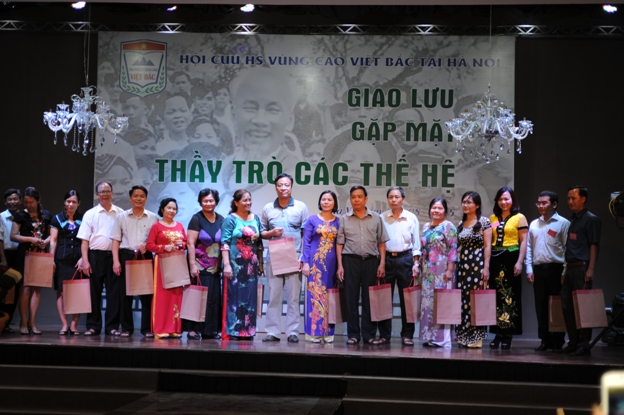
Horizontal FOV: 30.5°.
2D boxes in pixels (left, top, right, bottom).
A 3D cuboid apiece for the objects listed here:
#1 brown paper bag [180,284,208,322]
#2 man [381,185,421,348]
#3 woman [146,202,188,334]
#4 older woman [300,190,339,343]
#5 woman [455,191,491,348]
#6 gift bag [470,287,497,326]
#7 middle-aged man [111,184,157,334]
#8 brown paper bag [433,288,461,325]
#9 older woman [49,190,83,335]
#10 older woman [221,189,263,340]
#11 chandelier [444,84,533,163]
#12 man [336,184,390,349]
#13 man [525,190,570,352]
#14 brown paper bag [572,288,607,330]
[{"bbox_3d":[-1.225,0.980,11.920,0.100,0.440,0.280,7,-2,-44],"label":"brown paper bag"},{"bbox_3d":[0.914,0.604,11.800,0.500,1.660,0.340,1,-2,10],"label":"man"},{"bbox_3d":[-1.554,0.654,12.250,0.430,1.500,0.340,3,-3,-23],"label":"woman"},{"bbox_3d":[0.078,0.613,11.880,0.440,1.590,0.330,2,-2,-13],"label":"older woman"},{"bbox_3d":[1.669,0.643,11.850,0.420,1.620,0.310,0,-3,24],"label":"woman"},{"bbox_3d":[1.763,1.026,11.750,0.280,0.380,0.100,3,-3,-25],"label":"gift bag"},{"bbox_3d":[-1.909,0.586,12.400,0.520,1.640,0.360,2,-3,-8],"label":"middle-aged man"},{"bbox_3d":[1.388,1.014,11.800,0.270,0.392,0.100,1,-3,-13],"label":"brown paper bag"},{"bbox_3d":[-2.609,0.588,12.100,0.410,1.540,0.340,2,-2,-16],"label":"older woman"},{"bbox_3d":[-0.738,0.597,11.970,0.450,1.590,0.360,2,-2,-21],"label":"older woman"},{"bbox_3d":[1.837,-0.875,11.900,0.910,0.820,0.910,1,-2,0],"label":"chandelier"},{"bbox_3d":[0.535,0.609,12.100,0.540,1.670,0.330,1,-3,3],"label":"man"},{"bbox_3d":[2.431,0.661,11.800,0.450,1.662,0.330,-1,-4,33],"label":"man"},{"bbox_3d":[2.788,1.017,11.450,0.280,0.380,0.100,-7,-3,-8],"label":"brown paper bag"}]

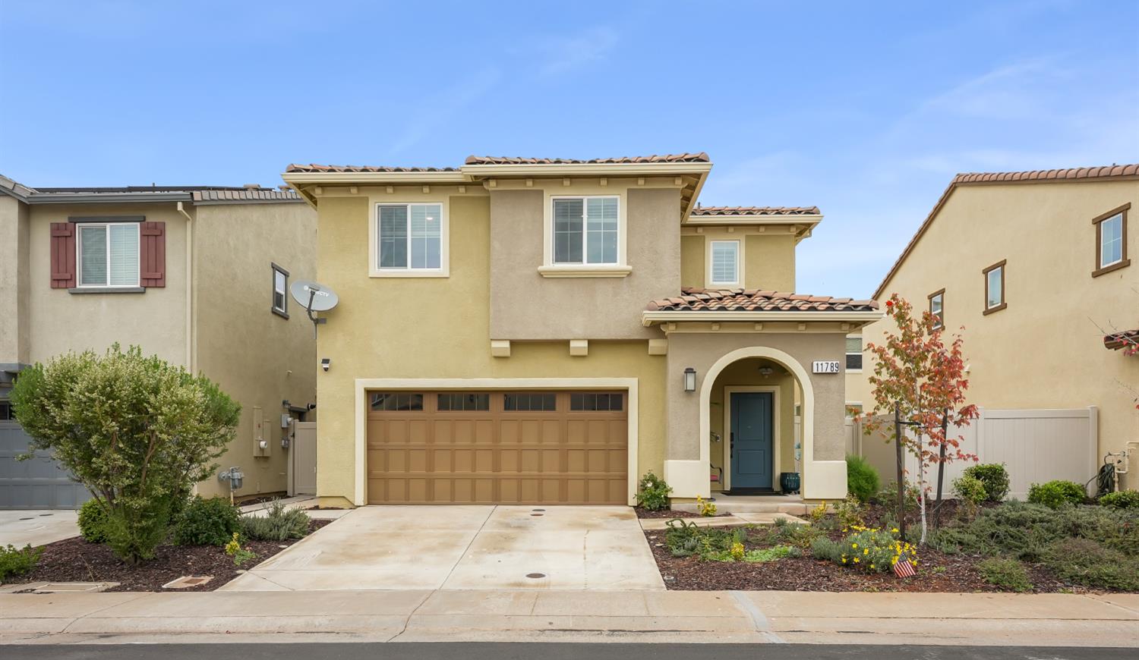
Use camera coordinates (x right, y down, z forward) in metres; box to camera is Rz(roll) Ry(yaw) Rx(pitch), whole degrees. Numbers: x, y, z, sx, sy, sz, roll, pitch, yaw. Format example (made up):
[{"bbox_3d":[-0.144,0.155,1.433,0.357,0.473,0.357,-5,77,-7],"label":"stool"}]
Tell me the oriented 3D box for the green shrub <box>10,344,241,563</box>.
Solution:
[{"bbox_3d":[-5.965,1.650,10.200,3.000,2.900,2.700,0,-4,0],"label":"green shrub"}]

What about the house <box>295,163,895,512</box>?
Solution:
[{"bbox_3d":[0.170,0.150,19.200,10.400,6.900,12.000,0,-4,0],"label":"house"}]

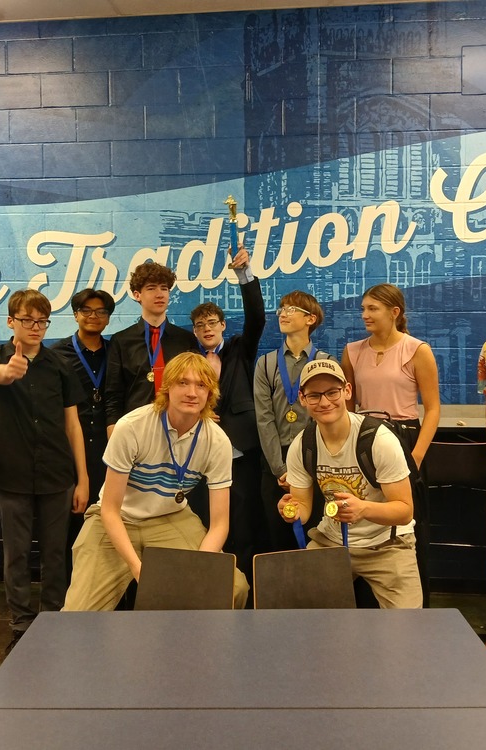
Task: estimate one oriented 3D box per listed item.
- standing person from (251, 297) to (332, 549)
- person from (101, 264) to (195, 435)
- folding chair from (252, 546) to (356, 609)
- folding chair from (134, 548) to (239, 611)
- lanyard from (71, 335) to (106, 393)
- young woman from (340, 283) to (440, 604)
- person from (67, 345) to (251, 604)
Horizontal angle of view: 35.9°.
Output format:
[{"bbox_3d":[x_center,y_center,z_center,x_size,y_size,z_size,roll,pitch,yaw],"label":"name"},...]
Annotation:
[{"bbox_3d":[0.249,0.436,3.630,0.430,1.690,0.320,0,2,6],"label":"standing person"},{"bbox_3d":[-0.435,0.382,3.530,0.480,1.810,0.320,0,2,-3],"label":"person"},{"bbox_3d":[0.246,0.938,2.093,0.450,0.790,0.510,-1,2,-16],"label":"folding chair"},{"bbox_3d":[-0.225,0.940,2.093,0.450,0.790,0.510,0,2,16],"label":"folding chair"},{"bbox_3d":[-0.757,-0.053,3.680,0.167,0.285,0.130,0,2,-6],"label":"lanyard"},{"bbox_3d":[0.689,0.432,3.530,0.470,1.700,0.330,0,2,14],"label":"young woman"},{"bbox_3d":[-0.349,0.609,3.030,0.700,1.390,0.600,0,2,-6],"label":"person"}]

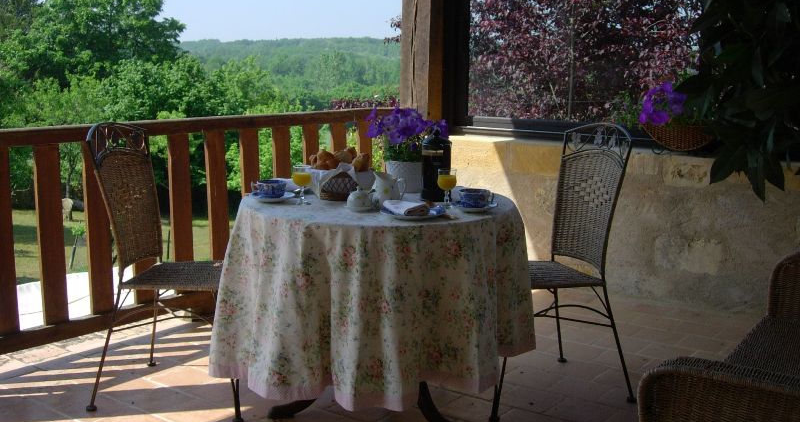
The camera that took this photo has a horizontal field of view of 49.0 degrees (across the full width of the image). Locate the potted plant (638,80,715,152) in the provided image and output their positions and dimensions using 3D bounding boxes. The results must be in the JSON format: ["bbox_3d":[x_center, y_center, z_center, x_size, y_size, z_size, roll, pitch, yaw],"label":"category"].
[{"bbox_3d":[1.422,-0.490,4.484,0.410,0.365,0.320,7,11,38],"label":"potted plant"}]

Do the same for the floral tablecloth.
[{"bbox_3d":[-0.095,0.251,3.233,1.195,0.578,1.171,0,9,0],"label":"floral tablecloth"}]

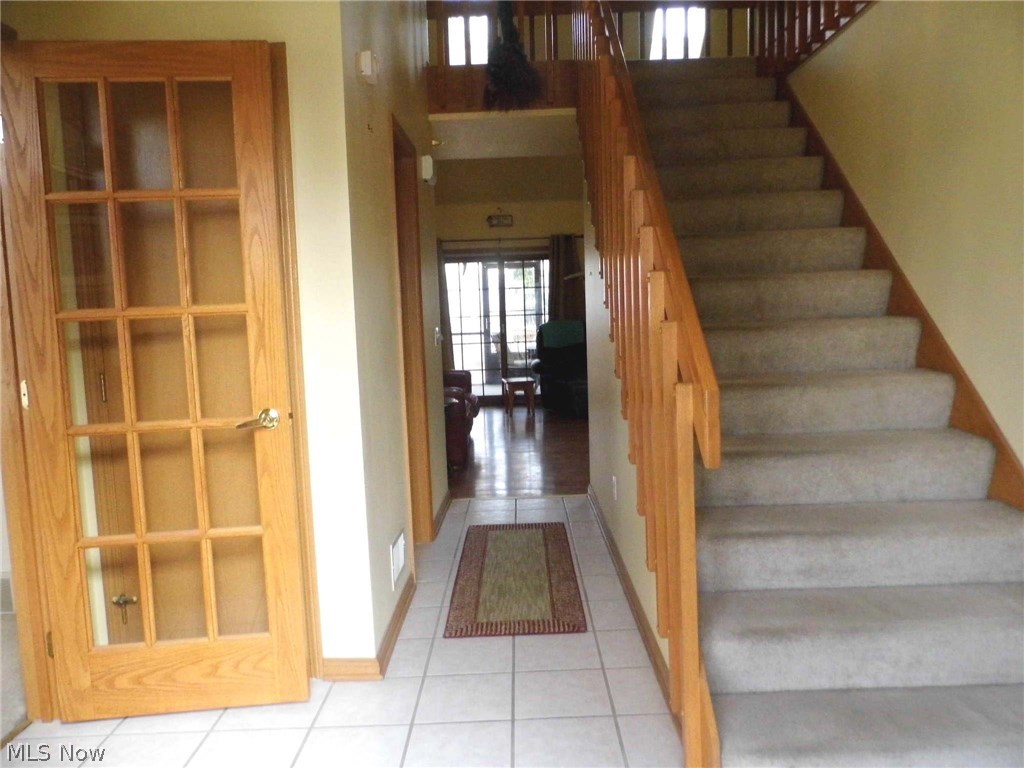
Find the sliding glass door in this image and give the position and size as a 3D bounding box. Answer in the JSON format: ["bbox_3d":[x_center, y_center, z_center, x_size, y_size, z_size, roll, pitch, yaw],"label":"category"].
[{"bbox_3d":[-0.188,-0.755,10.076,1.700,2.030,0.100,-2,5,1],"label":"sliding glass door"}]

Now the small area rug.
[{"bbox_3d":[0.020,0.877,3.535,0.544,0.010,1.467,-2,5,1],"label":"small area rug"}]

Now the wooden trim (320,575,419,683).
[{"bbox_3d":[-0.537,0.925,2.921,0.210,0.078,0.860,-2,5,1],"label":"wooden trim"}]

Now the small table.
[{"bbox_3d":[0.089,0.164,8.856,0.340,0.410,0.420,-3,6,-9],"label":"small table"}]

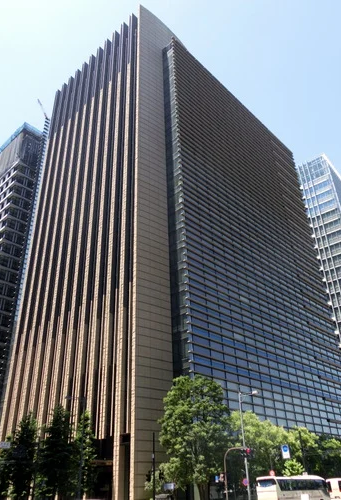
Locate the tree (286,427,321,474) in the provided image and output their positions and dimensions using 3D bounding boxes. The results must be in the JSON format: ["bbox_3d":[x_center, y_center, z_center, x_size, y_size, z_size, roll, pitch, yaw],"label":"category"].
[{"bbox_3d":[21.236,33.344,65.808,5.600,10.430,5.600,-2,-30,0],"label":"tree"}]

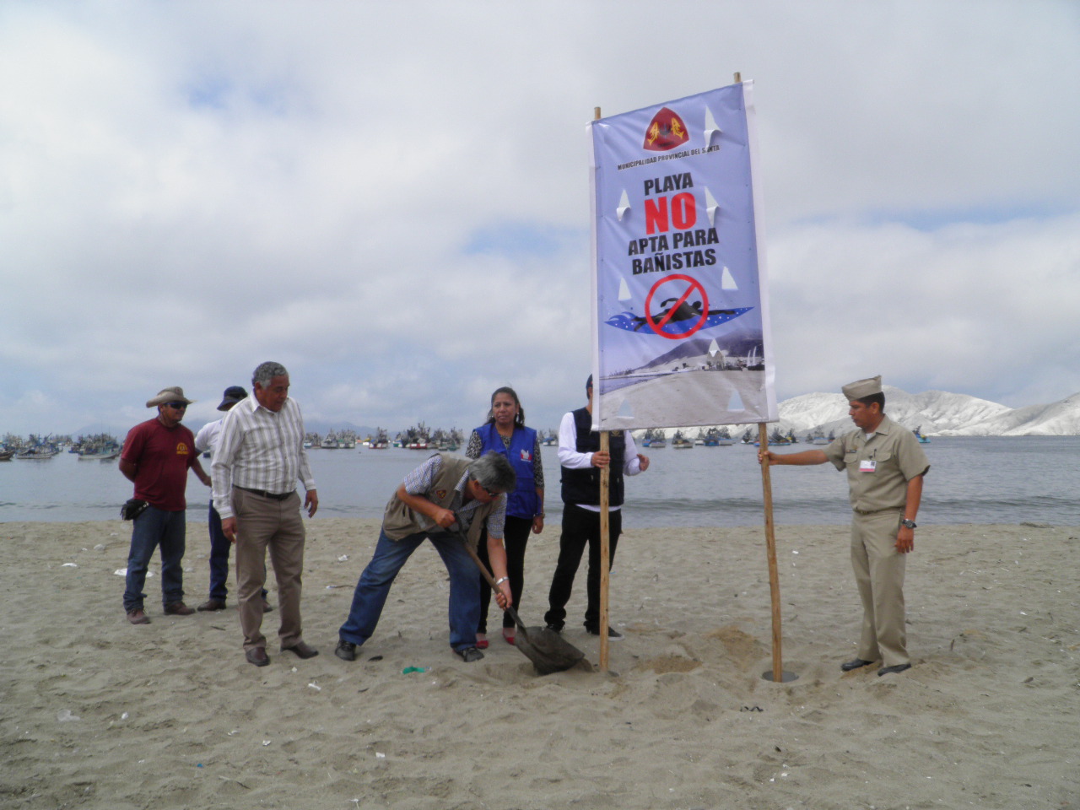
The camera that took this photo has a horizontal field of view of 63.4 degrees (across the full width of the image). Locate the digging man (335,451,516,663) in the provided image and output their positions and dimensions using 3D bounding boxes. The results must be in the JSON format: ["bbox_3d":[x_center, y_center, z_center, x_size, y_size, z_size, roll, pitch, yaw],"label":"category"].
[{"bbox_3d":[-0.682,0.861,5.052,0.880,1.180,0.760,-2,-3,35],"label":"digging man"}]

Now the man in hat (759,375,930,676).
[{"bbox_3d":[1.718,0.651,4.838,0.800,1.670,0.560,1,-3,-35],"label":"man in hat"}]

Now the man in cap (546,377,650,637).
[{"bbox_3d":[0.373,0.620,5.524,0.630,1.670,0.480,0,-2,-14],"label":"man in cap"}]

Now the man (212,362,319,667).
[{"bbox_3d":[-1.590,0.598,5.051,0.400,1.700,0.580,-2,-3,42],"label":"man"}]

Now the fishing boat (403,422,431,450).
[{"bbox_3d":[-26.489,6.645,188.500,5.000,5.700,9.000,-1,-2,15],"label":"fishing boat"}]

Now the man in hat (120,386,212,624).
[{"bbox_3d":[-2.774,0.707,6.391,0.420,1.690,0.570,-2,-3,38],"label":"man in hat"}]

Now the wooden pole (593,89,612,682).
[{"bbox_3d":[0.347,-0.154,4.955,0.055,3.242,0.055,0,-7,0],"label":"wooden pole"}]

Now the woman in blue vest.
[{"bbox_3d":[-0.215,0.667,5.370,0.500,1.590,0.340,0,-2,-4],"label":"woman in blue vest"}]

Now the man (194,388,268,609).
[{"bbox_3d":[-2.312,0.693,6.651,0.640,1.690,0.420,1,-2,-28],"label":"man"}]

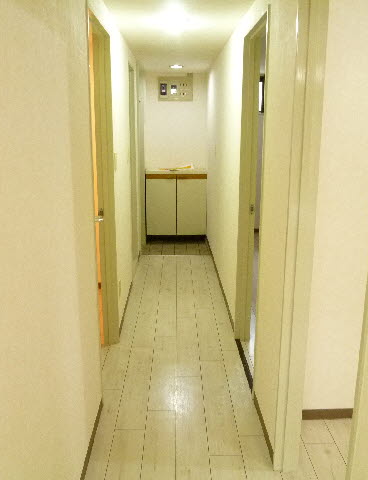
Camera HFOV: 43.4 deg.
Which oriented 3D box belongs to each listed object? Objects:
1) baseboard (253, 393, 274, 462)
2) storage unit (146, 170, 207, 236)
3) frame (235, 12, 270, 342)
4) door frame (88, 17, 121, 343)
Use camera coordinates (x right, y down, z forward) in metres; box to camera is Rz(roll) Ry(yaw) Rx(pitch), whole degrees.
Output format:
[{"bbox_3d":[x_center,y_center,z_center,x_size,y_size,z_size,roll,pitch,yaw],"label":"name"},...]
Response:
[{"bbox_3d":[0.388,0.904,2.271,0.012,0.075,0.501,0,14,-1],"label":"baseboard"},{"bbox_3d":[-0.093,-0.499,6.214,0.782,0.819,0.400,0,14,-1],"label":"storage unit"},{"bbox_3d":[0.423,-0.175,2.647,0.120,1.976,0.789,0,14,-1],"label":"frame"},{"bbox_3d":[-0.497,-0.177,2.650,0.120,1.976,0.782,0,14,-1],"label":"door frame"}]

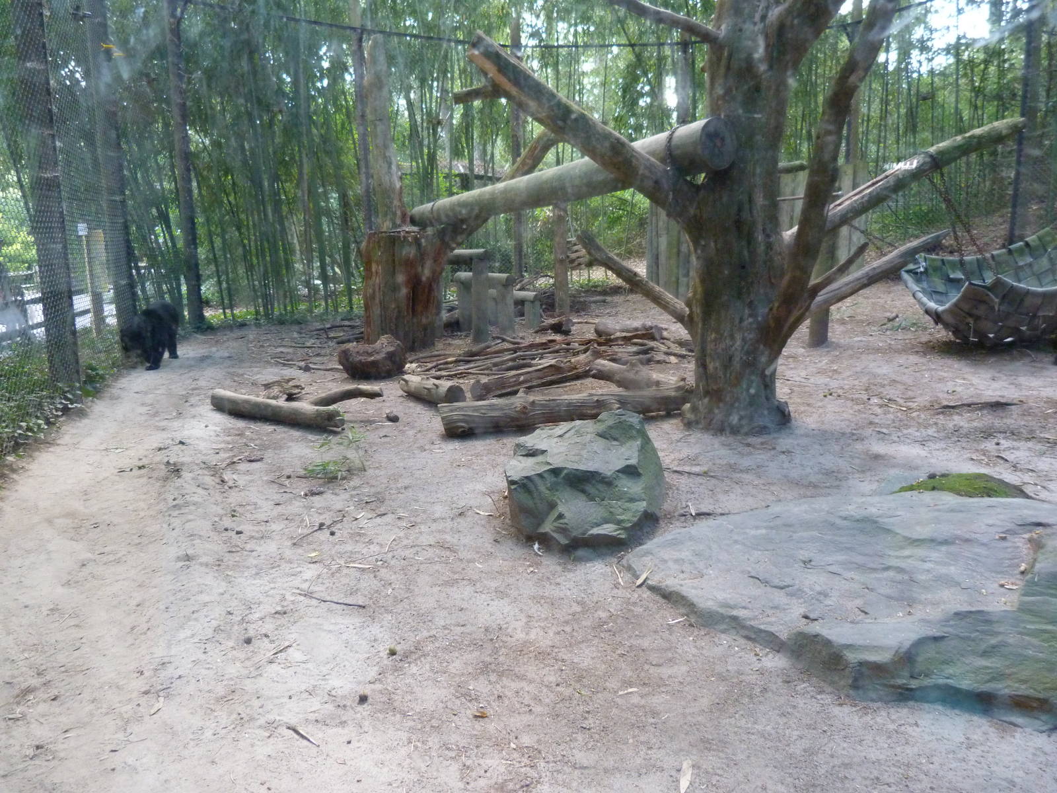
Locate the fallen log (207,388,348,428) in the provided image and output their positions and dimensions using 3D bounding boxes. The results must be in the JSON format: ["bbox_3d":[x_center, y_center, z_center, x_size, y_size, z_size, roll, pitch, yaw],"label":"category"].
[{"bbox_3d":[-2.260,0.104,6.789,1.552,0.190,0.190,6,12,31],"label":"fallen log"}]

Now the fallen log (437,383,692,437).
[{"bbox_3d":[0.385,0.098,6.518,2.314,0.270,0.270,-4,11,-21],"label":"fallen log"}]

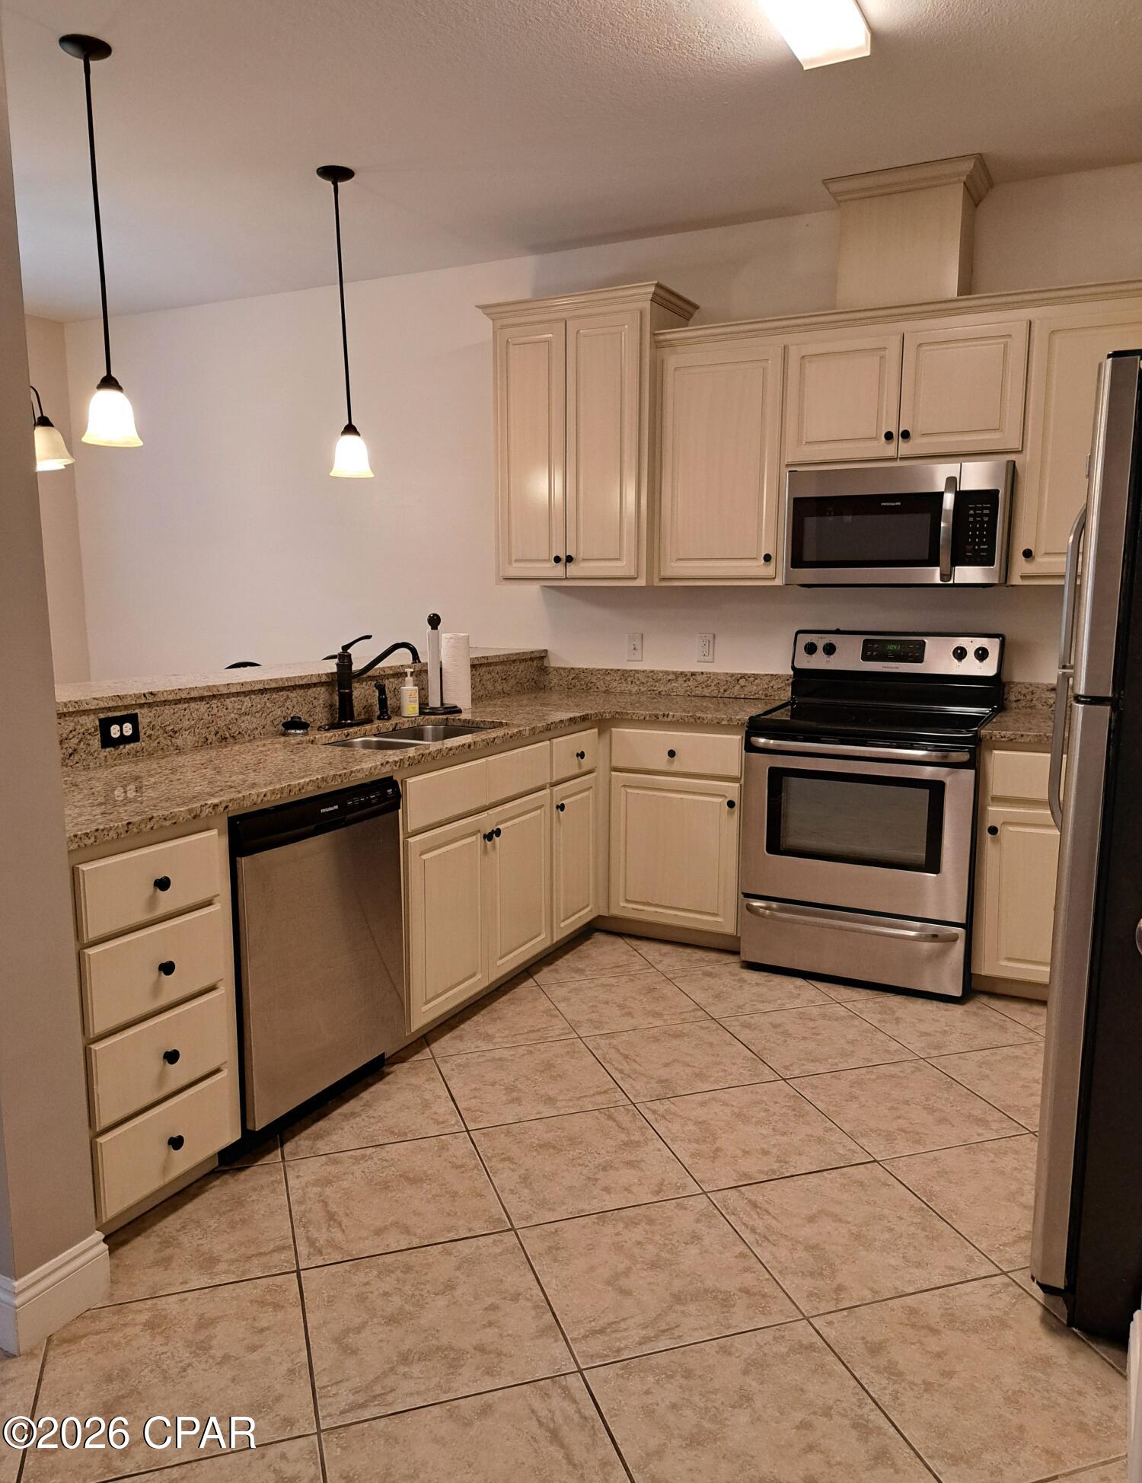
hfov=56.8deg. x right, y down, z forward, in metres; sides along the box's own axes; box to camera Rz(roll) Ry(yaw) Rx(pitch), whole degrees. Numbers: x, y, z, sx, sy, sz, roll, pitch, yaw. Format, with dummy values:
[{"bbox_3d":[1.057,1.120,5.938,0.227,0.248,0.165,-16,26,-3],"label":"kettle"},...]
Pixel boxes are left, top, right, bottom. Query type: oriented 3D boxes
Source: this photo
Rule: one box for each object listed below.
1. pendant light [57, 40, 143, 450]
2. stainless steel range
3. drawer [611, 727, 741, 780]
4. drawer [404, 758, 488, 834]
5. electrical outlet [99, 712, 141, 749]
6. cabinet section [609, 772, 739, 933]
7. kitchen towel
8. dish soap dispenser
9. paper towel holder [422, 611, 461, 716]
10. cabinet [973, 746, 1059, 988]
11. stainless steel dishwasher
[{"bbox_3d":[-1.255,-1.315,2.814,0.167,1.000,0.167,4,9,26],"label":"pendant light"},{"bbox_3d":[1.092,0.218,3.821,0.760,1.200,0.700,4,9,26],"label":"stainless steel range"},{"bbox_3d":[0.484,0.013,4.047,0.505,0.150,0.490,4,9,26],"label":"drawer"},{"bbox_3d":[-0.546,0.142,3.212,0.420,0.157,0.430,4,9,27],"label":"drawer"},{"bbox_3d":[-1.166,-0.026,2.736,0.012,0.076,0.123,4,9,26],"label":"electrical outlet"},{"bbox_3d":[0.513,0.373,4.173,0.515,0.570,0.586,4,10,27],"label":"cabinet section"},{"bbox_3d":[-0.432,-0.270,3.999,0.112,0.282,0.112,0,8,0],"label":"kitchen towel"},{"bbox_3d":[-0.576,-0.173,3.789,0.062,0.165,0.062,0,8,0],"label":"dish soap dispenser"},{"bbox_3d":[-0.499,-0.286,3.886,0.190,0.360,0.190,0,8,0],"label":"paper towel holder"},{"bbox_3d":[1.651,0.393,3.639,0.410,0.840,0.610,4,9,27],"label":"cabinet"},{"bbox_3d":[-0.853,0.507,2.797,0.615,0.800,0.608,4,9,27],"label":"stainless steel dishwasher"}]

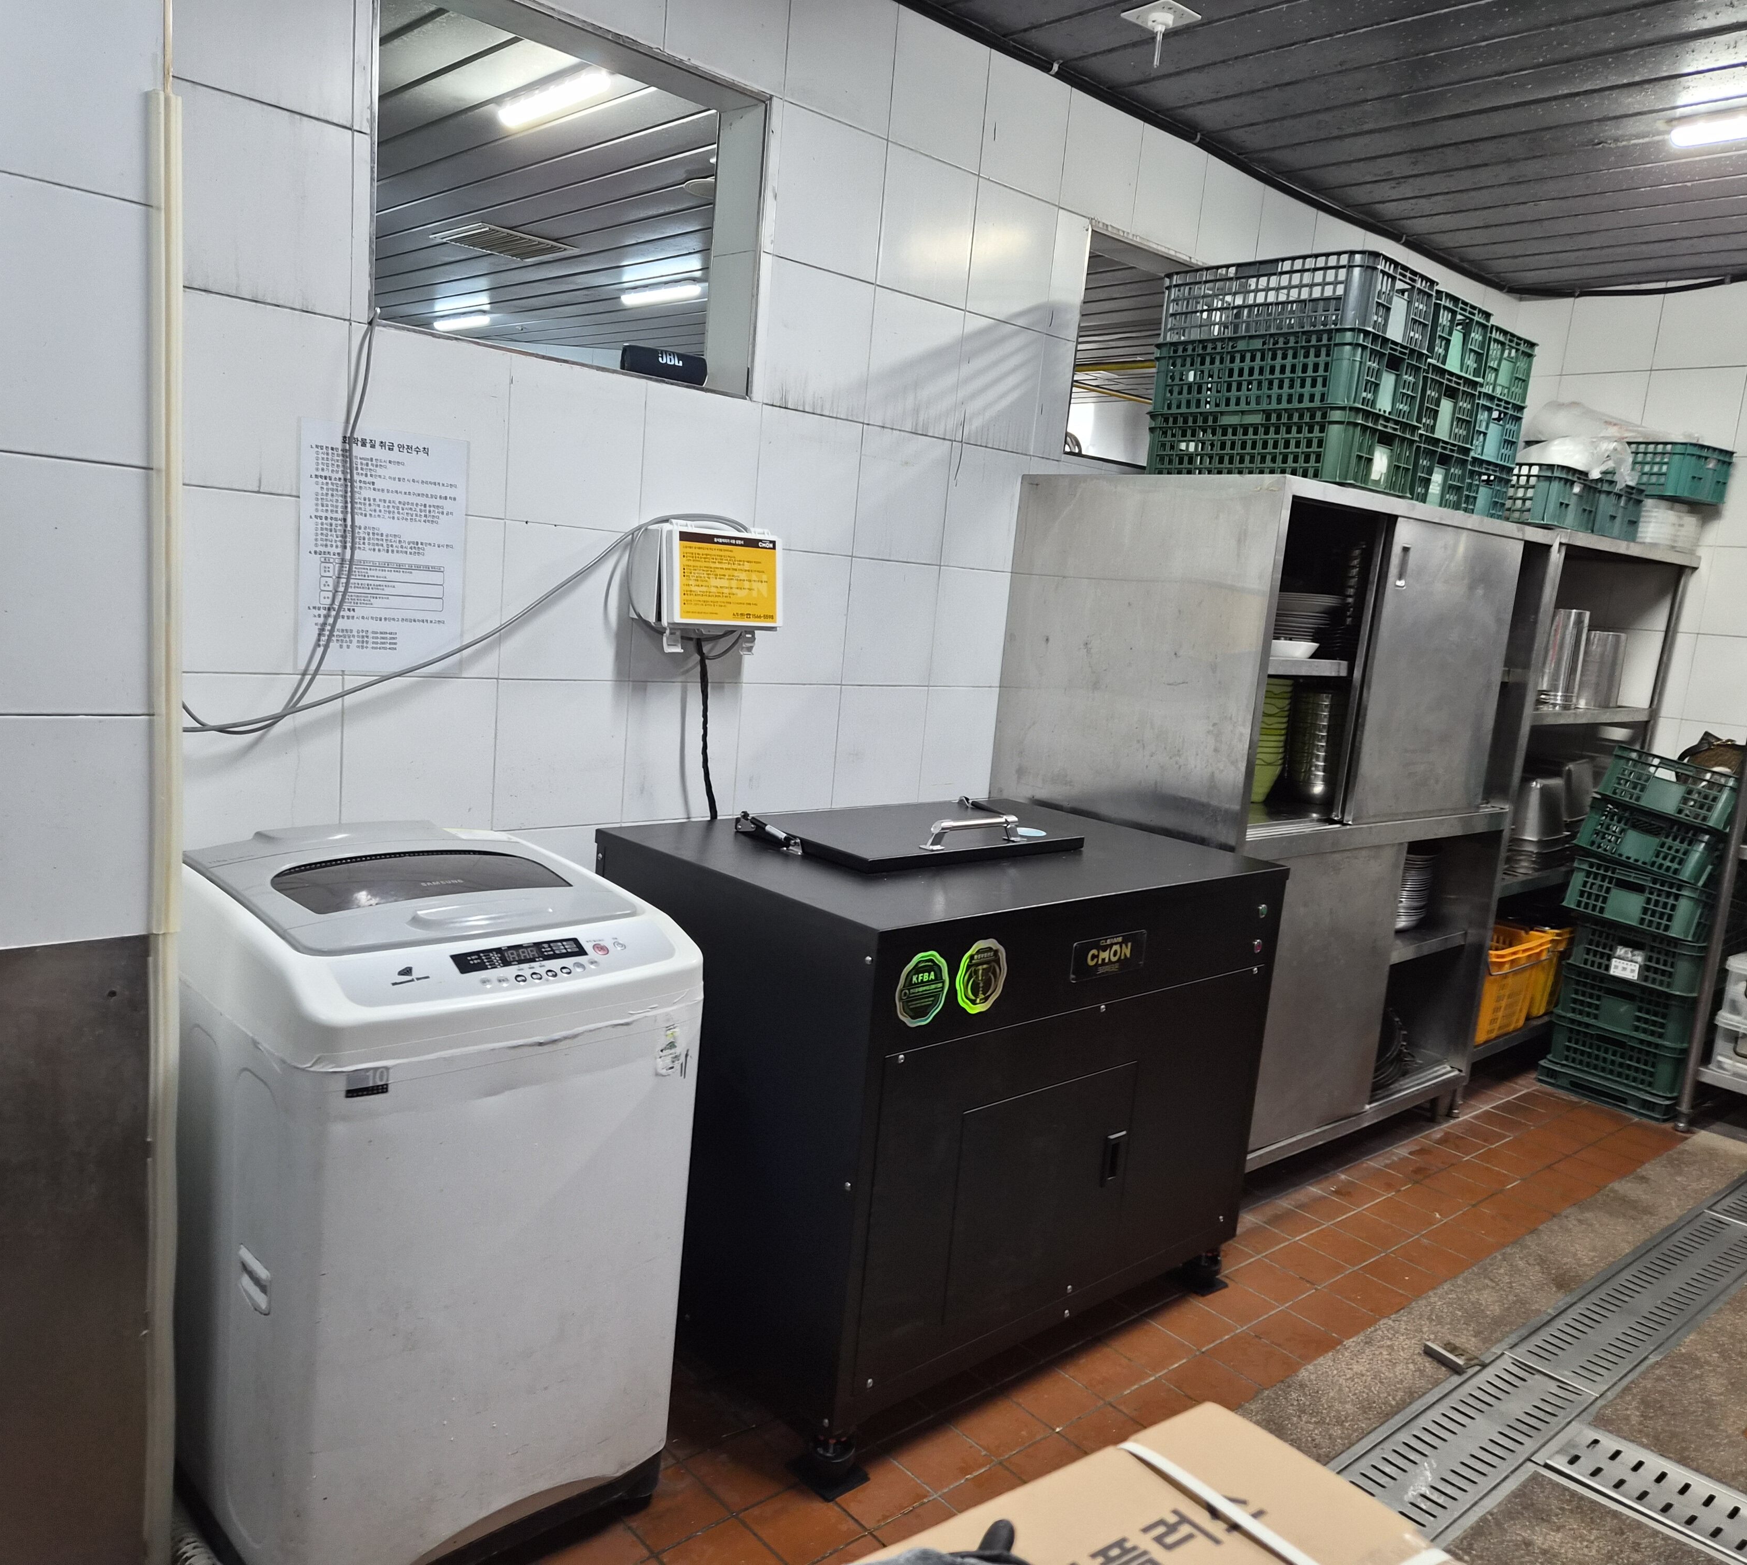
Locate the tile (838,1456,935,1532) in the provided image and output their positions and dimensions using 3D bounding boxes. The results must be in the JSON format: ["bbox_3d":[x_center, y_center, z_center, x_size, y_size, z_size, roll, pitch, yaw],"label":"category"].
[{"bbox_3d":[-0.002,1.190,2.333,0.150,0.010,0.150,-3,12,-42],"label":"tile"}]

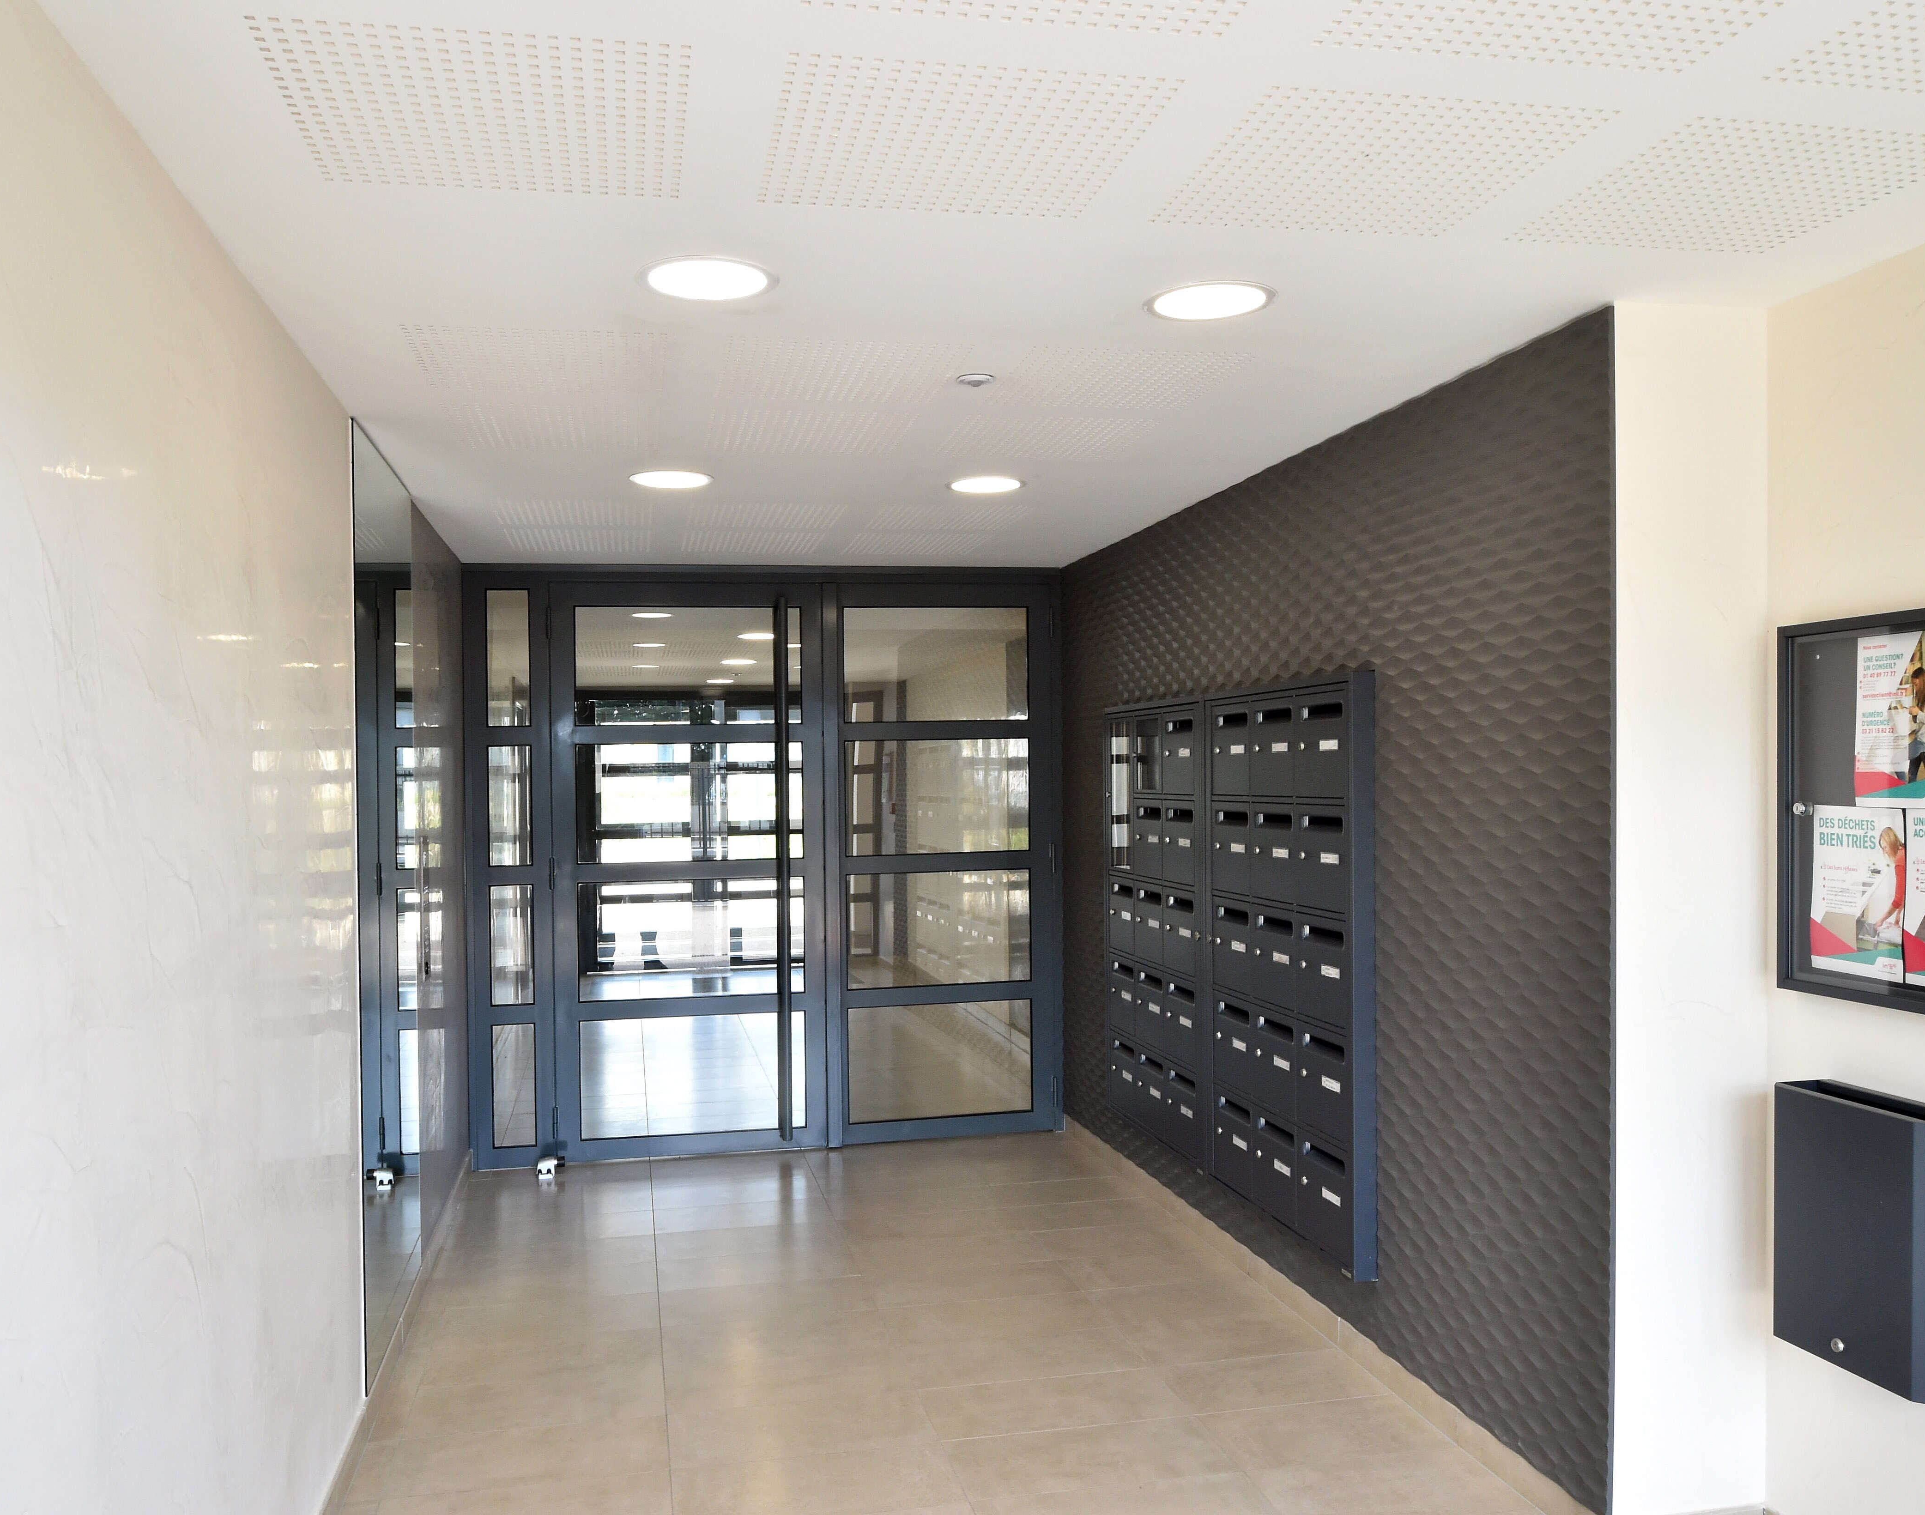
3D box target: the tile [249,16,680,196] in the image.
[{"bbox_3d":[-0.600,-0.822,1.935,0.490,0.015,0.490,-1,0,-12],"label":"tile"}]

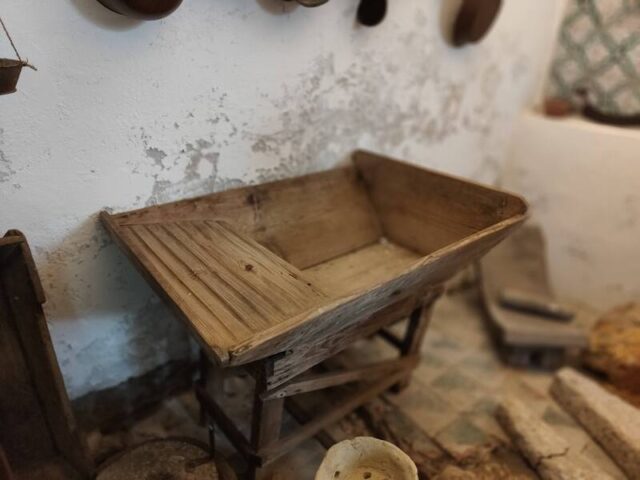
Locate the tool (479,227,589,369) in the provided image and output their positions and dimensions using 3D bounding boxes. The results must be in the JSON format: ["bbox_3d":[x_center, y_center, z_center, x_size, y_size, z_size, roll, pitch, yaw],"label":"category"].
[{"bbox_3d":[0.951,0.245,2.259,0.381,0.452,0.552,3,25,-9],"label":"tool"}]

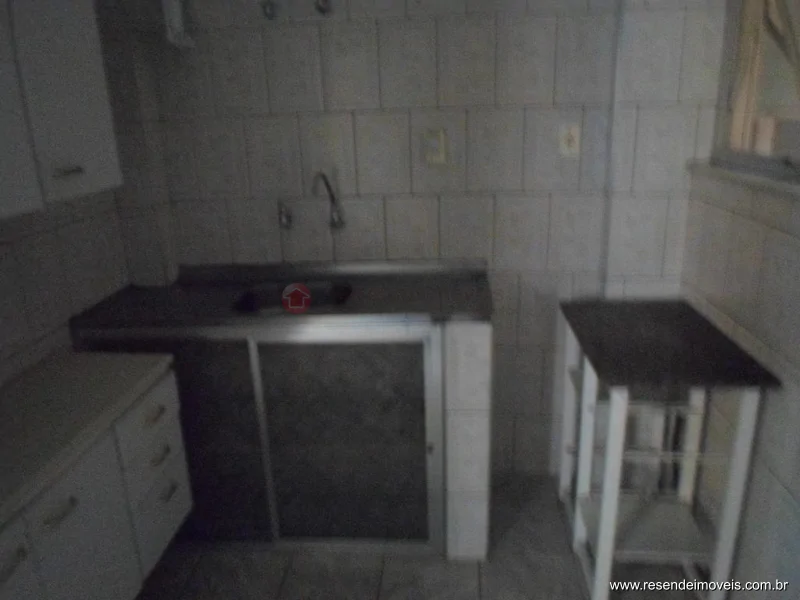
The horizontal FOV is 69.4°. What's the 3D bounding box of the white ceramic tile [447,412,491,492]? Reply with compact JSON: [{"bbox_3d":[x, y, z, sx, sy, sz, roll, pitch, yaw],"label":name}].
[{"bbox_3d":[0.219,0.488,1.862,0.137,0.289,0.010,0,16,4],"label":"white ceramic tile"}]

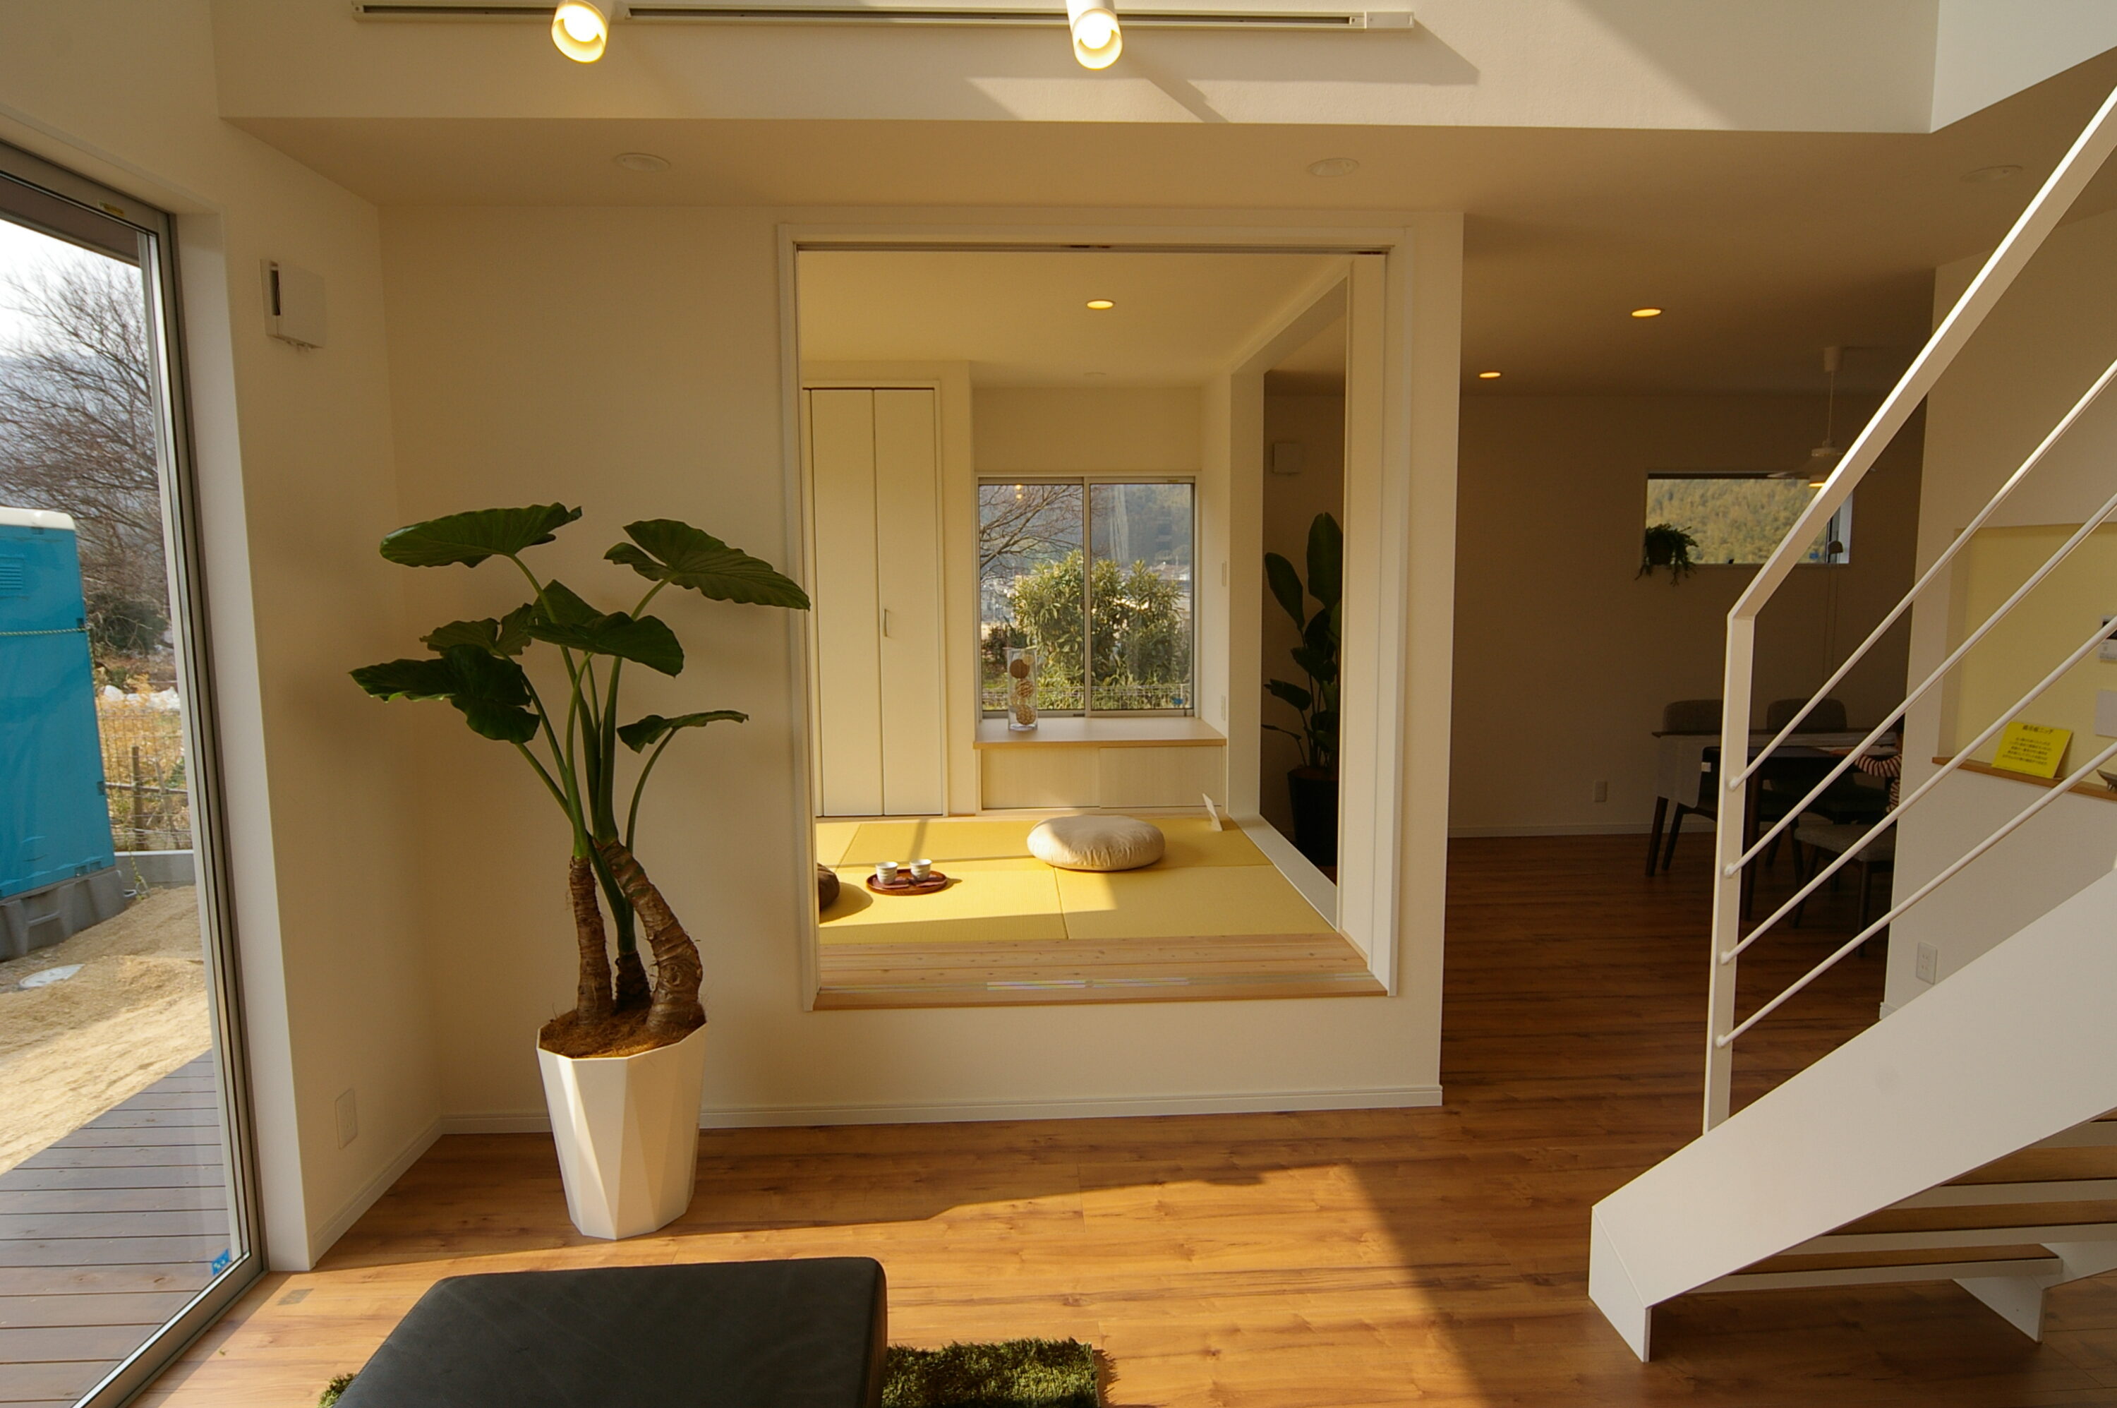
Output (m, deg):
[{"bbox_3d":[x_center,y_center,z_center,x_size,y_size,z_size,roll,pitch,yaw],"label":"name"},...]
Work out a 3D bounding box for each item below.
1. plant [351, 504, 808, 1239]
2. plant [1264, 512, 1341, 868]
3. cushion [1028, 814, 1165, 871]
[{"bbox_3d":[-1.048,0.390,2.388,0.990,1.660,0.790,-1,7,-2],"label":"plant"},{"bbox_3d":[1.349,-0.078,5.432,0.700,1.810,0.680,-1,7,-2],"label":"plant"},{"bbox_3d":[0.163,0.550,4.456,0.575,0.160,0.570,-1,7,-2],"label":"cushion"}]

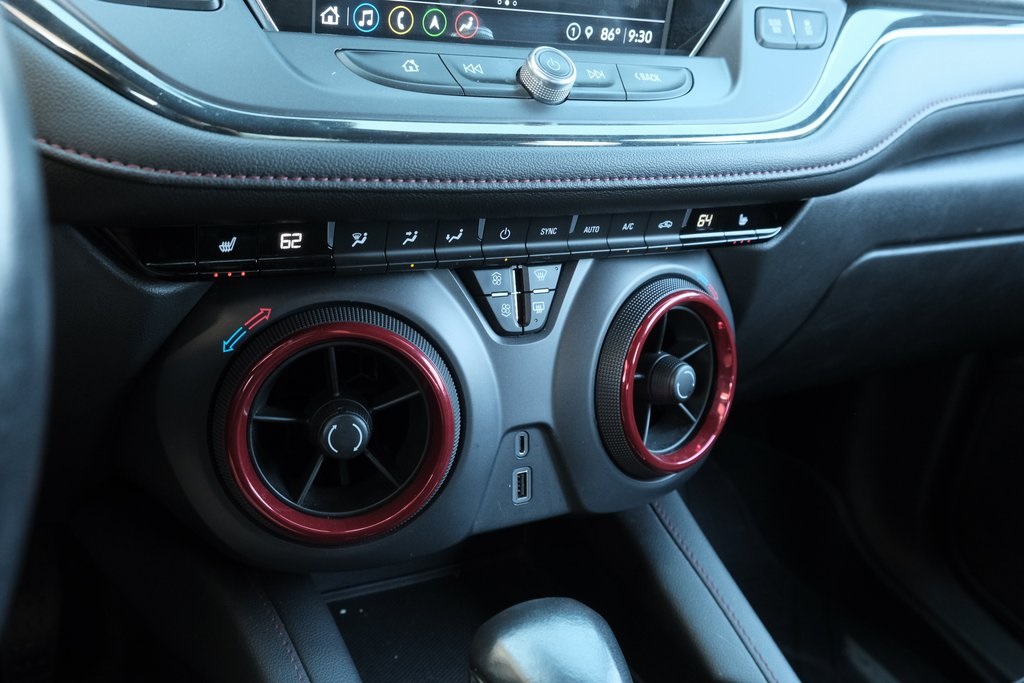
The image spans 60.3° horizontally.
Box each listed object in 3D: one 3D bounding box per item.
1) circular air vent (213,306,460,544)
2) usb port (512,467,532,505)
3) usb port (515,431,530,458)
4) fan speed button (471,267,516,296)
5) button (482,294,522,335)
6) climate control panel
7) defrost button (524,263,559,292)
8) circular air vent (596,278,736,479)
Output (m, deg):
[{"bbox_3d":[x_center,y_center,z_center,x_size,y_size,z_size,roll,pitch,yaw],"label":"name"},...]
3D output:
[{"bbox_3d":[-0.071,0.038,0.371,0.094,0.094,0.013,-4,10,-15],"label":"circular air vent"},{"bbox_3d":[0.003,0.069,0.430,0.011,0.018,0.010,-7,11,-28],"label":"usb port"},{"bbox_3d":[0.003,0.049,0.425,0.007,0.014,0.009,-7,11,-28],"label":"usb port"},{"bbox_3d":[-0.010,-0.028,0.406,0.022,0.013,0.007,-7,11,-28],"label":"fan speed button"},{"bbox_3d":[-0.006,-0.013,0.409,0.019,0.017,0.007,-7,11,-28],"label":"button"},{"bbox_3d":[0.001,-0.049,0.408,0.338,0.024,0.022,-7,11,-28],"label":"climate control panel"},{"bbox_3d":[0.013,-0.030,0.418,0.019,0.013,0.007,-7,11,-28],"label":"defrost button"},{"bbox_3d":[0.080,0.019,0.459,0.104,0.104,0.030,-10,13,-40],"label":"circular air vent"}]

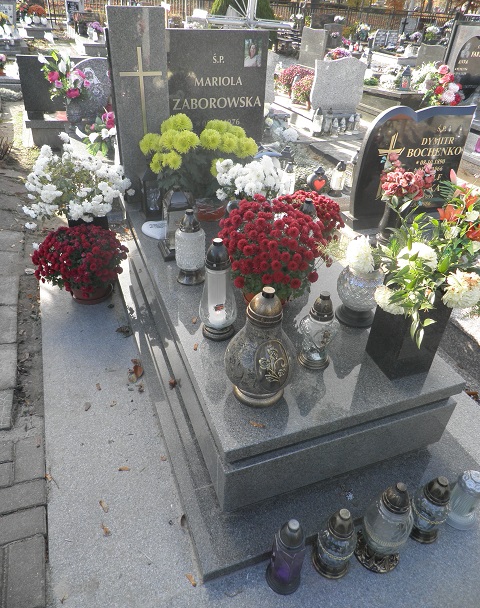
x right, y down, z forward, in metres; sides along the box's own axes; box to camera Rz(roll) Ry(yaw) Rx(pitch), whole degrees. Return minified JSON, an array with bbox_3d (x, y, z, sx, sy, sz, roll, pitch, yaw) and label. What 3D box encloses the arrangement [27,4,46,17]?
[{"bbox_3d":[-5.259,-7.578,11.495,0.500,0.380,0.500,-10,37,-18],"label":"arrangement"}]

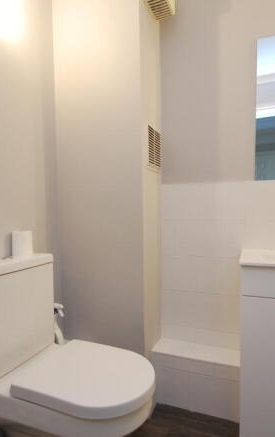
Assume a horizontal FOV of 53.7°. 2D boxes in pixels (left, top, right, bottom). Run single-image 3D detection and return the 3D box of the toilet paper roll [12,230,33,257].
[{"bbox_3d":[-0.543,0.125,1.281,0.088,0.106,0.088,-1,3,0],"label":"toilet paper roll"}]

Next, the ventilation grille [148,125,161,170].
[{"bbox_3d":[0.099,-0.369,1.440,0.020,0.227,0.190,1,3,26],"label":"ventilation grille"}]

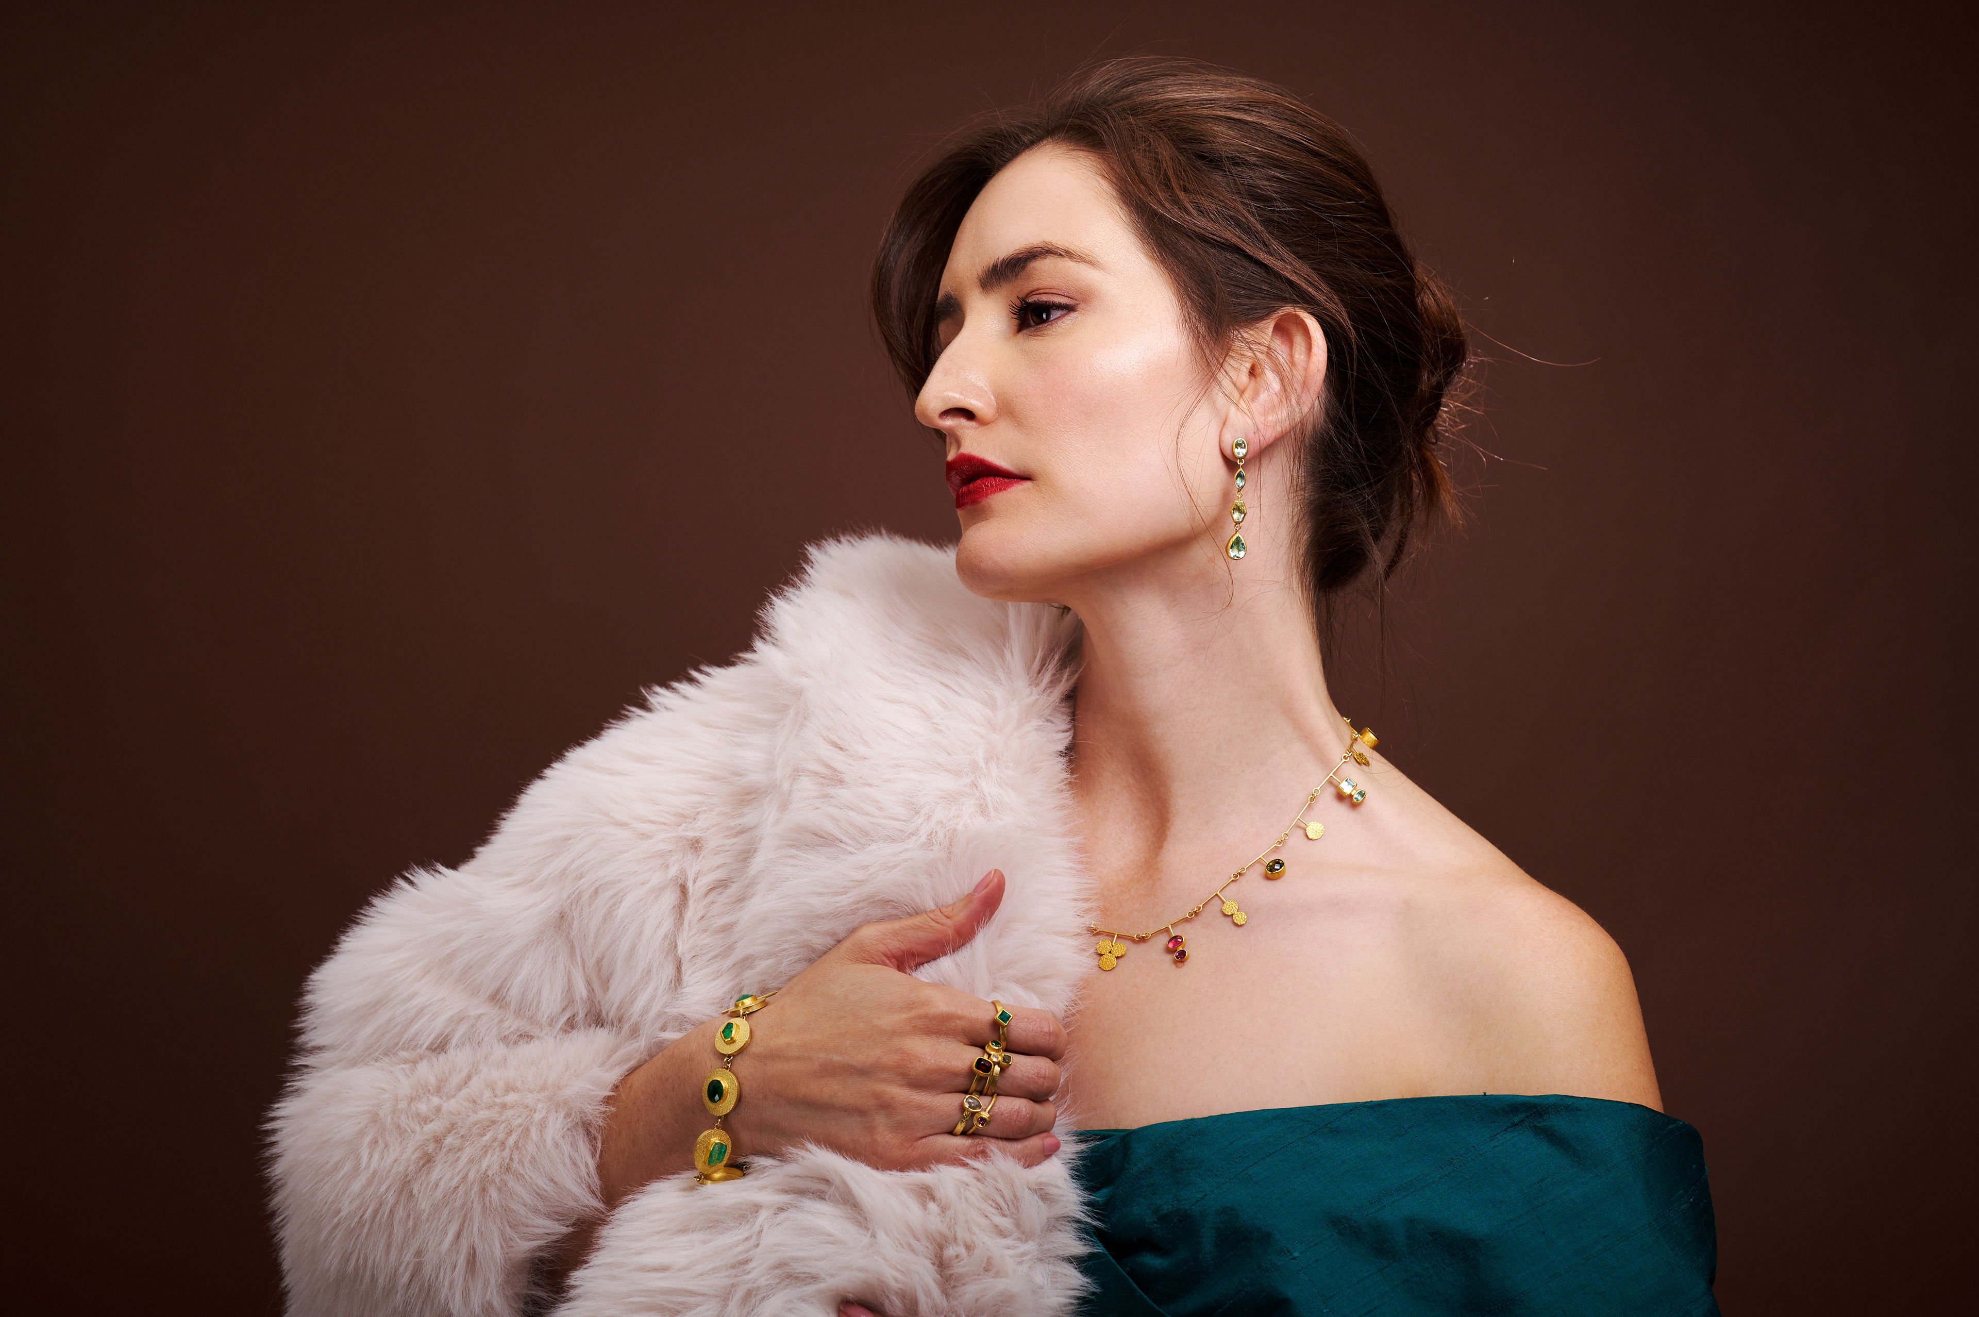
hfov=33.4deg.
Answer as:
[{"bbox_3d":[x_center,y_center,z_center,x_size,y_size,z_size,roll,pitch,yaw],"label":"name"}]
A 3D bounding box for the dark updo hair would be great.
[{"bbox_3d":[0.077,-0.140,1.400,0.240,0.228,0.180,4,-5,-30],"label":"dark updo hair"}]

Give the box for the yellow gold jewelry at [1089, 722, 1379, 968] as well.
[{"bbox_3d":[0.086,0.071,1.395,0.160,0.112,0.130,0,0,25],"label":"yellow gold jewelry"}]

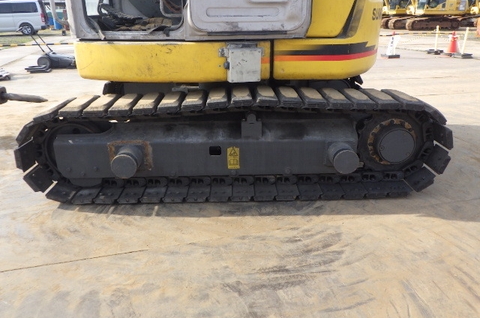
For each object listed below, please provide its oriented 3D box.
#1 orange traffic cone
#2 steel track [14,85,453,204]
[{"bbox_3d":[6.300,-3.400,11.427,0.390,0.700,0.390,-1,21,0],"label":"orange traffic cone"},{"bbox_3d":[-0.039,-0.109,2.738,2.855,0.690,0.455,-1,21,0],"label":"steel track"}]

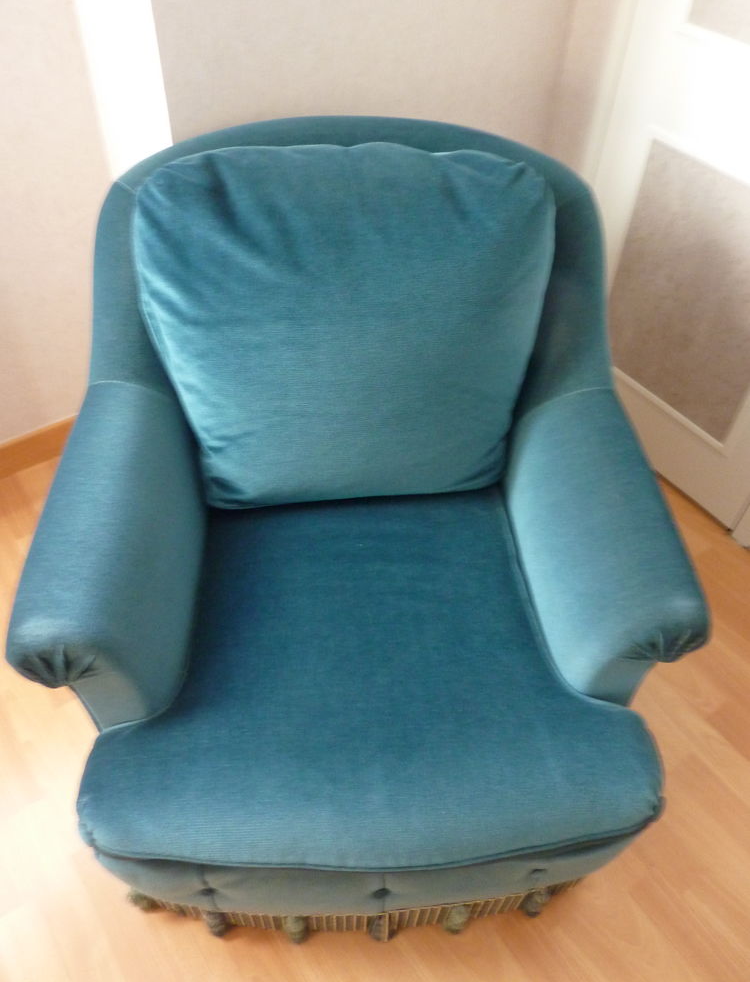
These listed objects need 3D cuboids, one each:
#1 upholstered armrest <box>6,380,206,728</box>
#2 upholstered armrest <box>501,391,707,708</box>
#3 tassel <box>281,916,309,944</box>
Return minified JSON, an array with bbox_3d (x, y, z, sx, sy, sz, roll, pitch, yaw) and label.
[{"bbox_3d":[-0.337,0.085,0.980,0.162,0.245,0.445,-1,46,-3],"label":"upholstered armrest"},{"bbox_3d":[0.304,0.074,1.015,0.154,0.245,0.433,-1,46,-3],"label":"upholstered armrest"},{"bbox_3d":[-0.117,0.638,1.050,0.034,0.052,0.034,-1,46,-3],"label":"tassel"}]

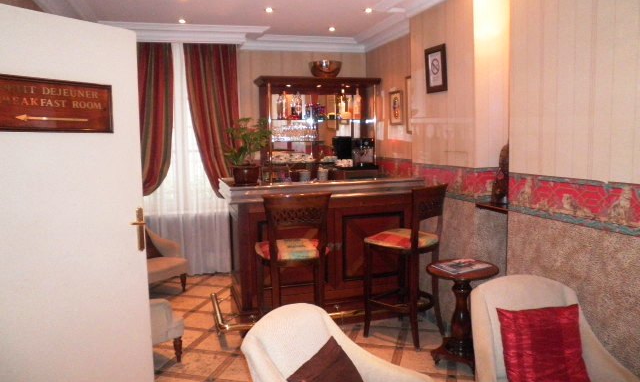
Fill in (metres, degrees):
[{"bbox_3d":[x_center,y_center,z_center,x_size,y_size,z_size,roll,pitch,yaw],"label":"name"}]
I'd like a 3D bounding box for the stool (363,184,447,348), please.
[{"bbox_3d":[0.621,0.528,3.554,0.504,1.124,0.504,4,8,44],"label":"stool"}]

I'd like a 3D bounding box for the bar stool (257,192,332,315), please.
[{"bbox_3d":[-0.201,0.572,3.297,0.460,1.124,0.496,-3,6,-15],"label":"bar stool"}]

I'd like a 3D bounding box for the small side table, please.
[{"bbox_3d":[0.943,0.821,3.168,0.511,0.606,0.511,-3,6,-15],"label":"small side table"}]

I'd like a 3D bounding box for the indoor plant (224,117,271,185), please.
[{"bbox_3d":[-0.596,-0.320,3.819,0.358,0.534,0.350,-3,6,-15],"label":"indoor plant"}]

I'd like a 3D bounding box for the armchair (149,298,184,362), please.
[{"bbox_3d":[-1.384,0.795,3.139,0.657,0.766,0.701,3,7,36],"label":"armchair"}]

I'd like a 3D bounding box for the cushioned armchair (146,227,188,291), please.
[{"bbox_3d":[-1.792,0.643,4.724,0.701,0.766,0.657,3,7,36],"label":"cushioned armchair"}]

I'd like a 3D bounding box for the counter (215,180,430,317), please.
[{"bbox_3d":[-0.008,0.470,4.186,1.555,1.139,0.942,-3,6,-15],"label":"counter"}]

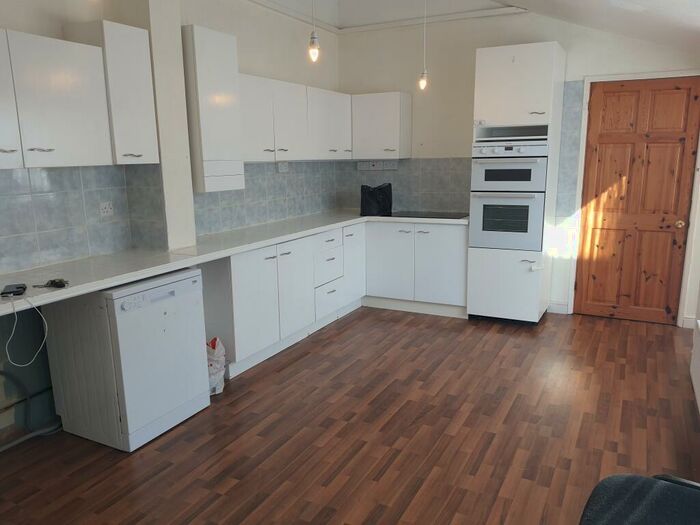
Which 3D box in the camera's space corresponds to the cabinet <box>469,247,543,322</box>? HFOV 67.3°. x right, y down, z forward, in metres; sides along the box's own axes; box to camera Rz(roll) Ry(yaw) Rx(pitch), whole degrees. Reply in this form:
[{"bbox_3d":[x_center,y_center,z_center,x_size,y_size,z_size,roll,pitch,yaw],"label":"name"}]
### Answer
[{"bbox_3d":[1.460,0.139,4.782,0.605,0.608,0.605,5,13,28],"label":"cabinet"}]

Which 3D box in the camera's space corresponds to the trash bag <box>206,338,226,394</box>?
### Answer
[{"bbox_3d":[-0.912,0.648,3.354,0.232,0.353,0.242,5,13,28],"label":"trash bag"}]

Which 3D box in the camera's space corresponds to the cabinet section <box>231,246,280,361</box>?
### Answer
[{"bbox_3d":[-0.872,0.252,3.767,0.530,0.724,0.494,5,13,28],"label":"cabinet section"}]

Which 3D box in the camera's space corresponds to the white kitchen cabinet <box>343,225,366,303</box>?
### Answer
[{"bbox_3d":[-0.204,-0.014,5.019,0.576,0.723,0.460,5,13,28],"label":"white kitchen cabinet"}]

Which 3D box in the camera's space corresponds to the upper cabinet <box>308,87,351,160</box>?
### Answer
[{"bbox_3d":[-0.316,-1.288,4.993,0.320,0.627,0.815,5,13,28],"label":"upper cabinet"}]

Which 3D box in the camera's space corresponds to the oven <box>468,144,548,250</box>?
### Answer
[{"bbox_3d":[1.434,-0.594,4.614,0.603,0.895,0.575,5,13,28],"label":"oven"}]

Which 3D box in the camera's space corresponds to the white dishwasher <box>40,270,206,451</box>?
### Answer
[{"bbox_3d":[-1.256,0.485,3.010,0.590,0.847,0.593,5,13,28],"label":"white dishwasher"}]

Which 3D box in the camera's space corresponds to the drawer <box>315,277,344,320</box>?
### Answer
[{"bbox_3d":[-0.400,0.287,4.641,0.525,0.286,0.487,5,13,28],"label":"drawer"}]

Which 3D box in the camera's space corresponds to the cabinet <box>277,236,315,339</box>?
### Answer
[{"bbox_3d":[-0.656,0.160,4.185,0.576,0.723,0.496,5,13,28],"label":"cabinet"}]

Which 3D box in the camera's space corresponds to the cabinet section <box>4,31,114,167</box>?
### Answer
[{"bbox_3d":[-1.571,-0.810,2.733,0.305,0.619,0.492,5,13,28],"label":"cabinet section"}]

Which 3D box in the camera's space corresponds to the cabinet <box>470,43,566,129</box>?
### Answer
[{"bbox_3d":[1.446,-1.463,4.463,0.608,0.608,0.610,5,13,28],"label":"cabinet"}]

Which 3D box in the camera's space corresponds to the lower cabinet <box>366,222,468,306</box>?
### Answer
[{"bbox_3d":[0.727,-0.047,5.106,0.982,0.723,0.576,5,13,28],"label":"lower cabinet"}]

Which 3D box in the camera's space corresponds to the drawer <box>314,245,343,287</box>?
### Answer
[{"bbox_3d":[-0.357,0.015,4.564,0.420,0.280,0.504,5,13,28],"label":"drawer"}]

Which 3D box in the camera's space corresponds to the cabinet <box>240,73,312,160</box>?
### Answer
[{"bbox_3d":[-0.734,-1.128,4.235,0.320,0.628,0.945,5,13,28],"label":"cabinet"}]

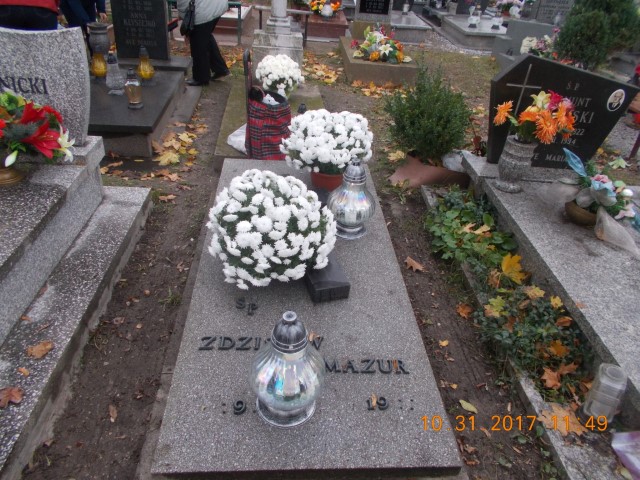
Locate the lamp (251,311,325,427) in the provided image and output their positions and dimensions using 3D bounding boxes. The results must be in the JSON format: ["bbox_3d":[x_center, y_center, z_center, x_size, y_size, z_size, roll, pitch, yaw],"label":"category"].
[{"bbox_3d":[-0.089,0.344,1.364,0.220,0.350,0.220,1,35,-5],"label":"lamp"}]

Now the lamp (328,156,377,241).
[{"bbox_3d":[0.148,-0.199,2.175,0.220,0.350,0.220,1,35,-5],"label":"lamp"}]

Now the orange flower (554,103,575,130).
[{"bbox_3d":[1.329,-0.671,2.612,0.105,0.125,0.090,-22,42,-33],"label":"orange flower"}]

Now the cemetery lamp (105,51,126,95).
[{"bbox_3d":[-1.571,-1.282,3.689,0.125,0.285,0.125,1,34,-5],"label":"cemetery lamp"}]

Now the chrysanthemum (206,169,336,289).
[{"bbox_3d":[-0.183,-0.040,1.818,0.477,0.440,0.477,1,34,-5],"label":"chrysanthemum"}]

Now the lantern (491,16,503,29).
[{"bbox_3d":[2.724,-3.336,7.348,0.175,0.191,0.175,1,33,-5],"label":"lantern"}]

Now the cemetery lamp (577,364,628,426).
[{"bbox_3d":[0.937,0.517,1.592,0.090,0.185,0.090,-3,35,-2],"label":"cemetery lamp"}]

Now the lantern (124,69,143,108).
[{"bbox_3d":[-1.337,-1.093,3.450,0.122,0.255,0.122,1,33,-5],"label":"lantern"}]

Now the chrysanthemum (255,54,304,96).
[{"bbox_3d":[-0.349,-1.350,4.134,0.410,0.400,0.410,1,34,-5],"label":"chrysanthemum"}]

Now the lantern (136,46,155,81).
[{"bbox_3d":[-1.413,-1.421,3.897,0.142,0.267,0.142,1,33,-5],"label":"lantern"}]

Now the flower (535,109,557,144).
[{"bbox_3d":[1.202,-0.605,2.562,0.120,0.165,0.090,-11,37,-21],"label":"flower"}]

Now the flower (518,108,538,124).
[{"bbox_3d":[1.050,-0.622,2.420,0.100,0.070,0.100,7,33,4],"label":"flower"}]

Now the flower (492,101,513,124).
[{"bbox_3d":[0.923,-0.644,2.430,0.085,0.120,0.115,10,34,9],"label":"flower"}]

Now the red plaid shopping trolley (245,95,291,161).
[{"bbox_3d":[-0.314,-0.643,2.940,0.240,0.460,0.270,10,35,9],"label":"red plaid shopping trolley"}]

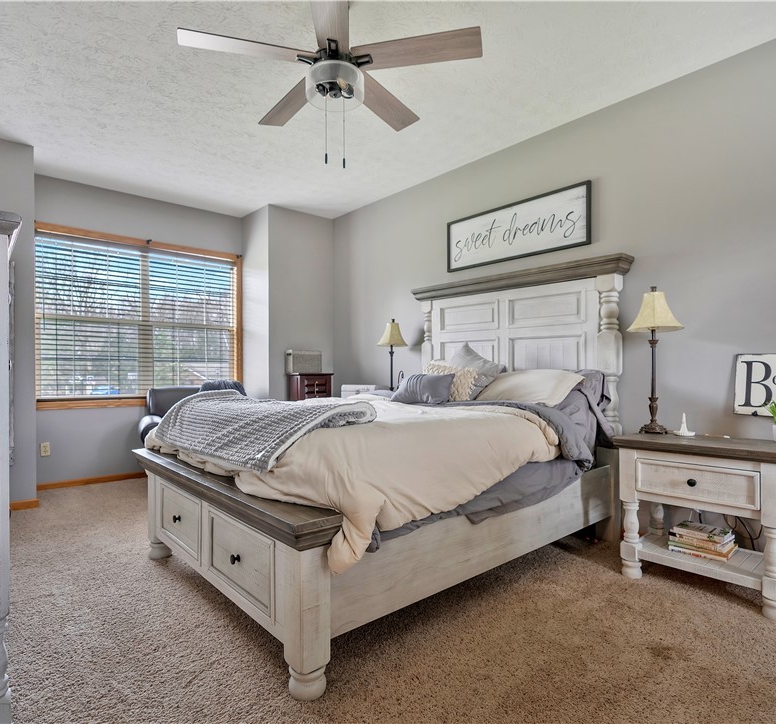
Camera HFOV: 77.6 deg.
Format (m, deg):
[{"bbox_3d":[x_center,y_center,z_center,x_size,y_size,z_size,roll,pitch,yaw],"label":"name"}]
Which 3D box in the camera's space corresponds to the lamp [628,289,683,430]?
[{"bbox_3d":[1.457,-0.013,2.642,0.270,0.800,0.270,1,-2,-42],"label":"lamp"}]

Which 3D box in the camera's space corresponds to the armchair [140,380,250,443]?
[{"bbox_3d":[-1.780,0.672,4.507,0.950,0.900,0.920,1,-1,-33],"label":"armchair"}]

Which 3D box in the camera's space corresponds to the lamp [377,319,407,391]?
[{"bbox_3d":[0.044,0.025,4.266,0.270,0.800,0.270,0,-1,0],"label":"lamp"}]

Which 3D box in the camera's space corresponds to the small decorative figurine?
[{"bbox_3d":[1.552,0.327,2.527,0.090,0.120,0.100,1,-2,-42],"label":"small decorative figurine"}]

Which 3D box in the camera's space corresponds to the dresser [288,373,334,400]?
[{"bbox_3d":[-0.802,0.625,5.004,0.420,1.020,0.260,1,-2,-42],"label":"dresser"}]

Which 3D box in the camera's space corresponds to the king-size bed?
[{"bbox_3d":[0.034,0.225,2.849,2.377,1.734,1.787,1,-2,-42],"label":"king-size bed"}]

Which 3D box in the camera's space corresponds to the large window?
[{"bbox_3d":[-2.348,-0.385,4.769,1.930,1.635,0.080,1,-2,-42],"label":"large window"}]

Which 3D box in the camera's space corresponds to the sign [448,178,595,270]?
[{"bbox_3d":[0.928,-0.981,3.653,0.030,0.415,1.240,1,-2,-42],"label":"sign"}]

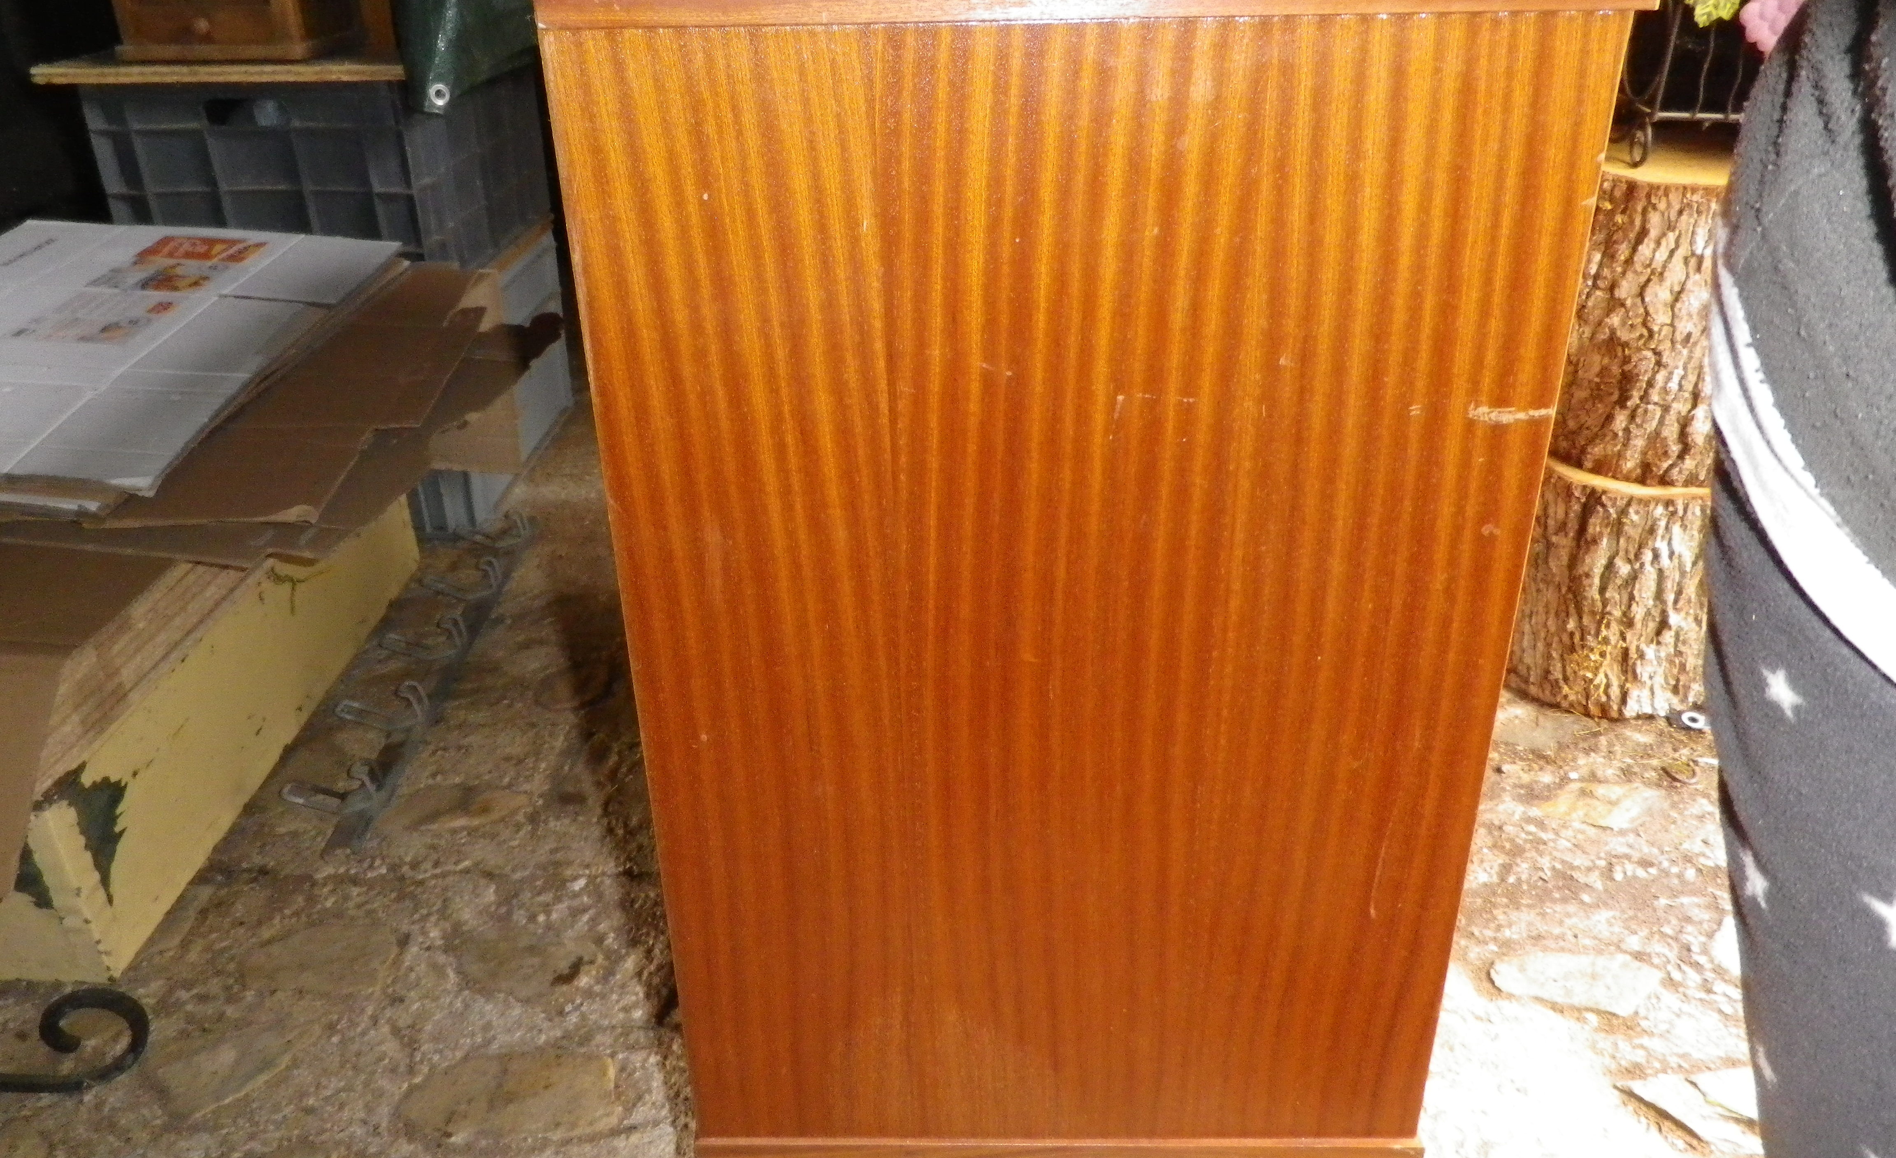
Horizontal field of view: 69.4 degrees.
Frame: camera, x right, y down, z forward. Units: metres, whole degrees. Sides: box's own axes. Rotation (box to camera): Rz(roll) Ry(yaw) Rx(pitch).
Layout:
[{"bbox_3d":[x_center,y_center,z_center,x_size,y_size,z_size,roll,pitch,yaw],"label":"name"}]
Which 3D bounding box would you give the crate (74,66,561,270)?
[{"bbox_3d":[-0.888,-0.627,2.040,0.400,0.277,0.595,0,26,0],"label":"crate"}]

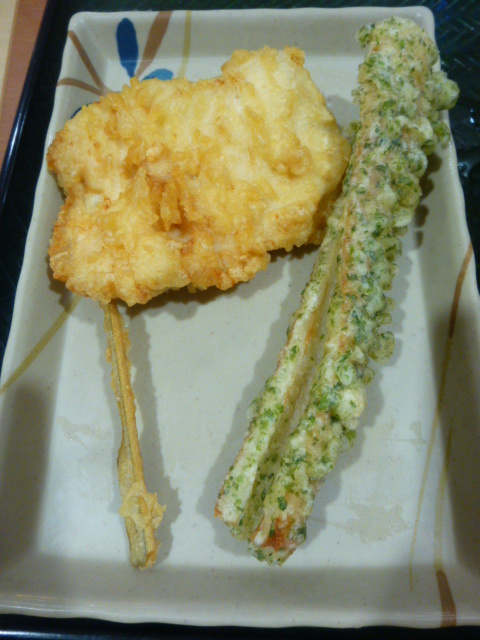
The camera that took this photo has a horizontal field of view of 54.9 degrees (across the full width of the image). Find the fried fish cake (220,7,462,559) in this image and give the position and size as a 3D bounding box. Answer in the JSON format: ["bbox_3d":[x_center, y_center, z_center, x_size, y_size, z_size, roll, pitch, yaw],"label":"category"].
[{"bbox_3d":[0.036,-0.024,0.146,0.033,0.026,0.178,17,74,8],"label":"fried fish cake"}]

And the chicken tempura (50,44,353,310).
[{"bbox_3d":[-0.015,-0.055,0.161,0.104,0.026,0.098,-10,70,-2],"label":"chicken tempura"}]

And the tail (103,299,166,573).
[{"bbox_3d":[-0.033,0.031,0.136,0.009,0.008,0.075,-11,73,-3],"label":"tail"}]

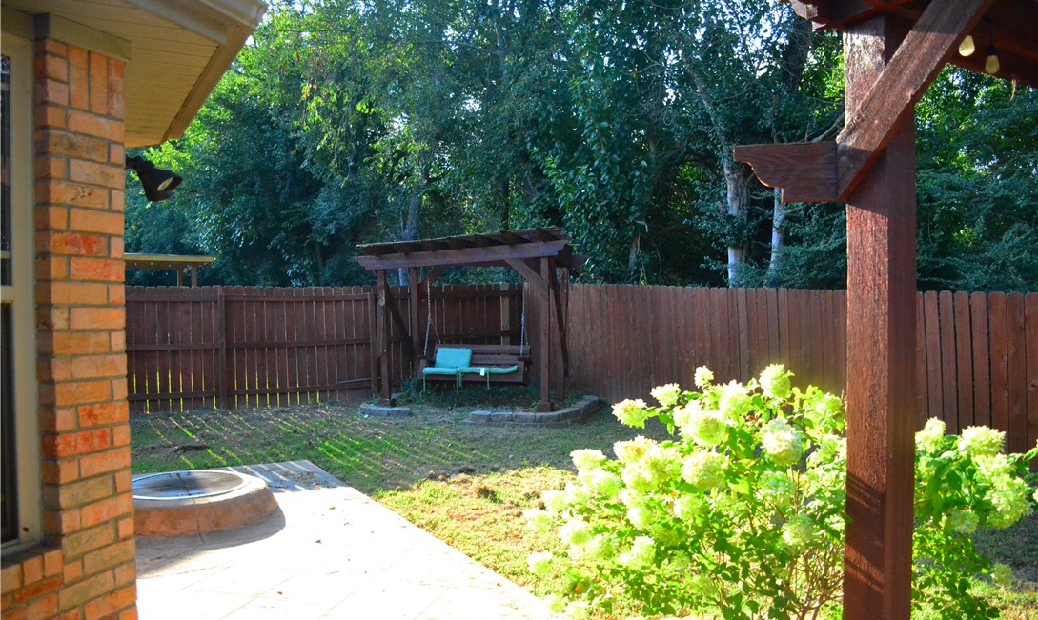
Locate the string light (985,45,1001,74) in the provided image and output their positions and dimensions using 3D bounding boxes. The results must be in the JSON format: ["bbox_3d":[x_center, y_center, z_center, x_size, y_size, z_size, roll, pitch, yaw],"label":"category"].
[{"bbox_3d":[1.708,-0.900,2.800,0.052,0.110,0.052,-1,2,-32],"label":"string light"}]

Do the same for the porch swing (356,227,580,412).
[{"bbox_3d":[-0.660,0.134,11.500,3.050,2.420,1.650,0,1,18],"label":"porch swing"}]

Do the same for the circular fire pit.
[{"bbox_3d":[-2.467,1.428,5.896,1.280,0.210,1.280,-1,1,0],"label":"circular fire pit"}]

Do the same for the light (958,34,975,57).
[{"bbox_3d":[1.496,-0.887,2.600,0.050,0.075,0.050,-1,2,-32],"label":"light"}]

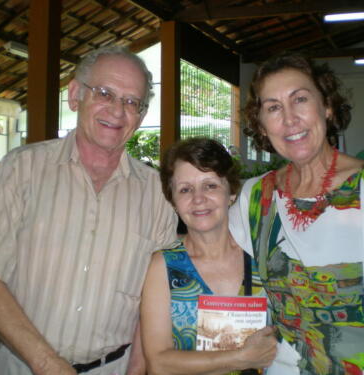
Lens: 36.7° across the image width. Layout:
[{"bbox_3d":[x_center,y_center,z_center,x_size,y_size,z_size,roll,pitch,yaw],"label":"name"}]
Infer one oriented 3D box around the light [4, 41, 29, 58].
[{"bbox_3d":[-2.088,-1.790,7.259,0.130,0.110,0.640,2,2,23],"label":"light"}]

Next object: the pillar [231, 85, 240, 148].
[{"bbox_3d":[1.106,-0.509,11.305,0.210,3.270,0.210,2,2,23],"label":"pillar"}]

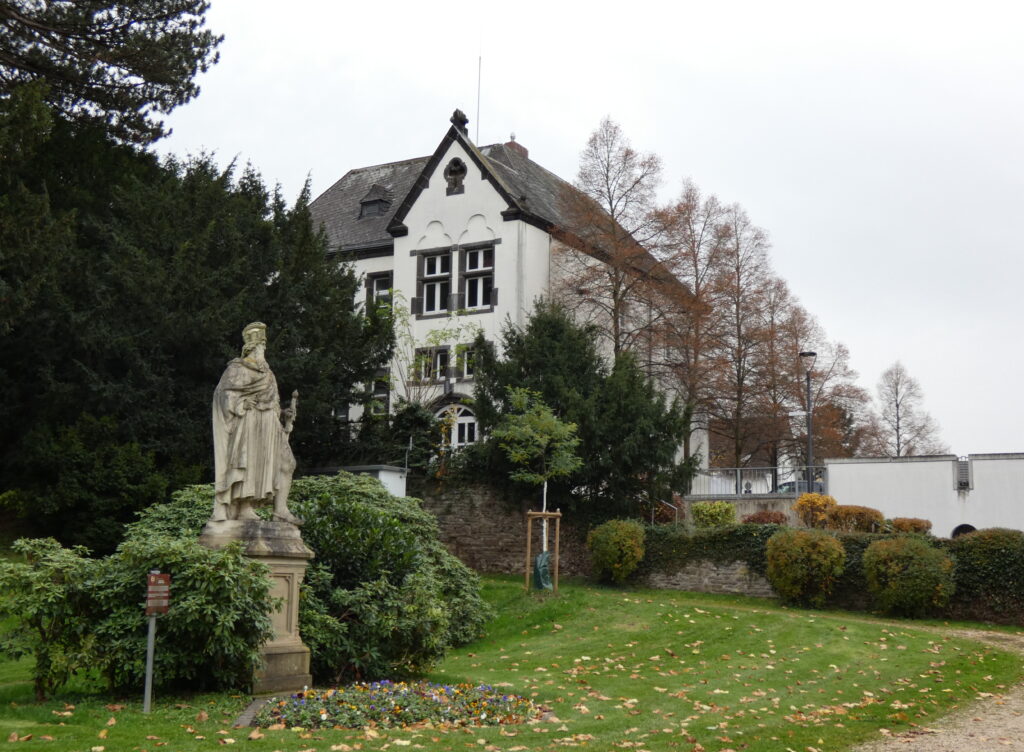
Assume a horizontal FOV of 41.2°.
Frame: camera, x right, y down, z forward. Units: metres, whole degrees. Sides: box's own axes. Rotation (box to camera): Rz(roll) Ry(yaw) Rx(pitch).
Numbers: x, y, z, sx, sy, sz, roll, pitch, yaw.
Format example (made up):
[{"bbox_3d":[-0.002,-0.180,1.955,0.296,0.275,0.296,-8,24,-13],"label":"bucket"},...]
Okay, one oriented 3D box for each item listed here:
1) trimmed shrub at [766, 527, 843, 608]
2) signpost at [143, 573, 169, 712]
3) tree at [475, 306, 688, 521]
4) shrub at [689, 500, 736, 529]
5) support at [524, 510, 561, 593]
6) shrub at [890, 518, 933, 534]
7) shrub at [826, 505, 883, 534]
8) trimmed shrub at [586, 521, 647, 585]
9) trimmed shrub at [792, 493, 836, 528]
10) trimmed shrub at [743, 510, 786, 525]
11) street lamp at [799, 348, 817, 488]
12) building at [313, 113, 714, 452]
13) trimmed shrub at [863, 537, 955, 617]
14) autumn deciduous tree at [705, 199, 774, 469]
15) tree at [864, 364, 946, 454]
[{"bbox_3d":[6.212,4.085,28.800,1.651,1.689,1.601,-4,-10,33],"label":"trimmed shrub"},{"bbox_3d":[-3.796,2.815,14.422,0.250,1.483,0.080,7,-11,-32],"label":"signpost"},{"bbox_3d":[1.992,0.981,40.458,6.300,6.603,5.600,1,-9,0],"label":"tree"},{"bbox_3d":[5.997,4.182,40.500,1.369,0.938,1.369,-4,-10,33],"label":"shrub"},{"bbox_3d":[0.689,3.768,29.300,0.760,1.760,0.660,0,-9,10],"label":"support"},{"bbox_3d":[10.716,4.117,36.500,1.127,0.581,0.958,-4,-10,33],"label":"shrub"},{"bbox_3d":[9.438,3.954,37.500,1.703,0.814,1.323,-4,-10,33],"label":"shrub"},{"bbox_3d":[2.404,4.048,31.300,1.380,1.518,1.380,1,-9,0],"label":"trimmed shrub"},{"bbox_3d":[9.661,4.390,43.389,1.400,1.350,1.250,1,-9,0],"label":"trimmed shrub"},{"bbox_3d":[8.066,4.719,43.430,1.400,0.850,1.200,1,-9,0],"label":"trimmed shrub"},{"bbox_3d":[10.534,1.745,48.064,0.600,5.309,0.600,1,-9,0],"label":"street lamp"},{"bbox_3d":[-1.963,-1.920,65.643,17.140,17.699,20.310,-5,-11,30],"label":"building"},{"bbox_3d":[8.013,4.062,27.500,1.859,1.612,1.766,-4,-10,33],"label":"trimmed shrub"},{"bbox_3d":[10.440,-0.782,61.793,3.600,14.702,3.600,1,-9,0],"label":"autumn deciduous tree"},{"bbox_3d":[25.176,4.994,87.002,5.200,12.159,5.000,1,-9,0],"label":"tree"}]

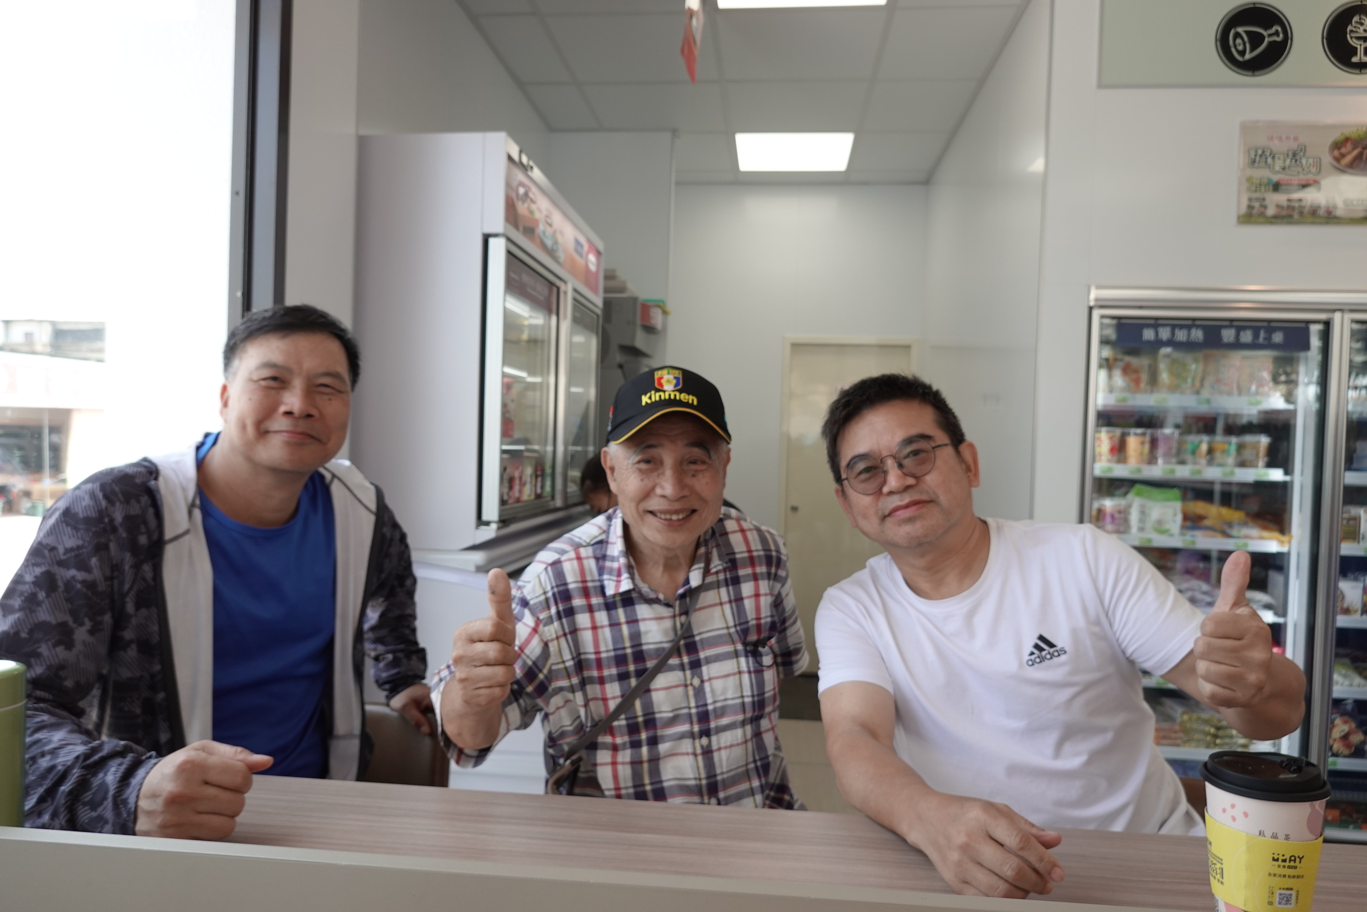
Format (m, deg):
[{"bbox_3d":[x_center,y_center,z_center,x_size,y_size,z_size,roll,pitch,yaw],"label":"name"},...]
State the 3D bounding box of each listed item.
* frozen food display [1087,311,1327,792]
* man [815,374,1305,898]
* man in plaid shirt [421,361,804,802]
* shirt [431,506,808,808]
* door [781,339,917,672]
[{"bbox_3d":[1.504,0.310,2.650,0.678,1.464,0.060,2,1,6],"label":"frozen food display"},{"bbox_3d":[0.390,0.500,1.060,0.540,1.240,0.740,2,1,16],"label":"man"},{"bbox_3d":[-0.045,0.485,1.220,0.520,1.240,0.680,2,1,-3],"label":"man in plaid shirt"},{"bbox_3d":[-0.035,0.360,1.250,0.480,0.580,0.450,2,1,-3],"label":"shirt"},{"bbox_3d":[0.910,0.294,5.171,0.750,1.916,0.080,2,1,6],"label":"door"}]

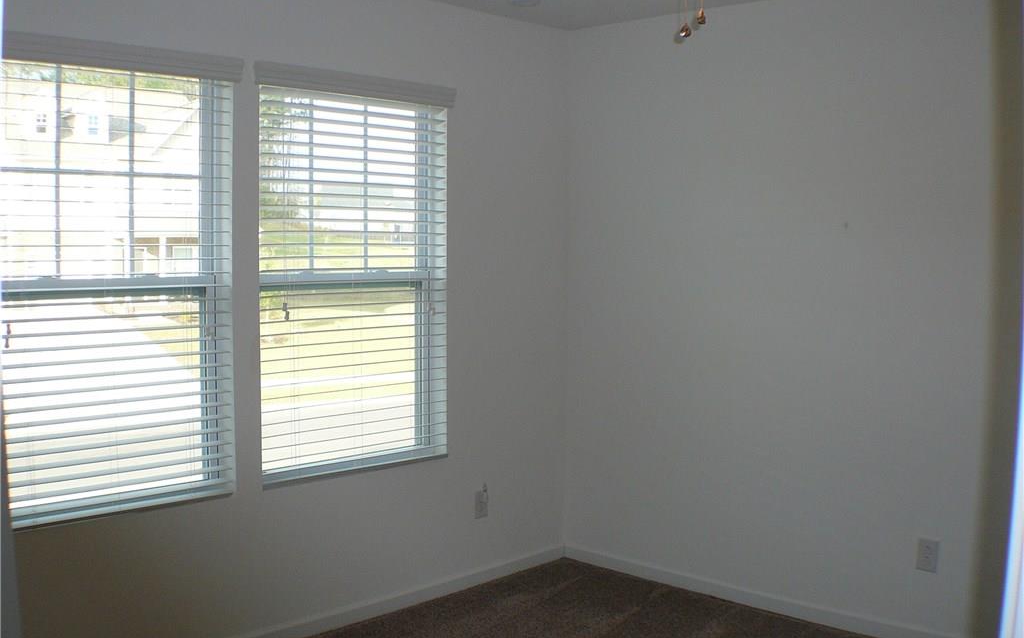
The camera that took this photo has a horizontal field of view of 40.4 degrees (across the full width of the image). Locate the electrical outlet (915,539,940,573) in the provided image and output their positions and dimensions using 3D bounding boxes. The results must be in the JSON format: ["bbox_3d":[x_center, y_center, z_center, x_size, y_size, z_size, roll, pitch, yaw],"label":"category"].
[{"bbox_3d":[1.486,0.847,4.973,0.074,0.117,0.011,4,4,44],"label":"electrical outlet"}]

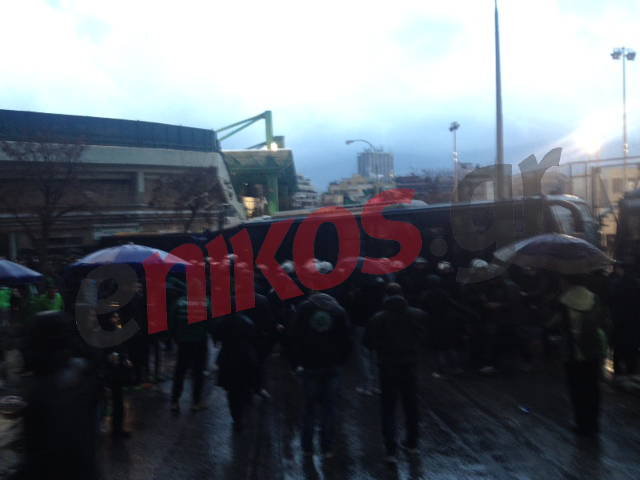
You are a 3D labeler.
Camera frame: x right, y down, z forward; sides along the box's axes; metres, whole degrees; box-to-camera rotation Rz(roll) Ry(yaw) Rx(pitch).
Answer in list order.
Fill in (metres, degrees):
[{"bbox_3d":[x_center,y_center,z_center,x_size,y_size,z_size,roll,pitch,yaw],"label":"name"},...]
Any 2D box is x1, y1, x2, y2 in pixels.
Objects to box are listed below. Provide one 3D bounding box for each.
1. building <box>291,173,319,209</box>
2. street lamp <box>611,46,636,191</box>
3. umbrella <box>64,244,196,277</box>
[{"bbox_3d":[-7.596,-12.583,255.811,17.000,27.000,15.000,-1,-1,-11],"label":"building"},{"bbox_3d":[14.693,-3.398,30.860,1.150,11.700,0.600,-1,-1,-15],"label":"street lamp"},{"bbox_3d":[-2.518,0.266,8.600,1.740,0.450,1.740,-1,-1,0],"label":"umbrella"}]

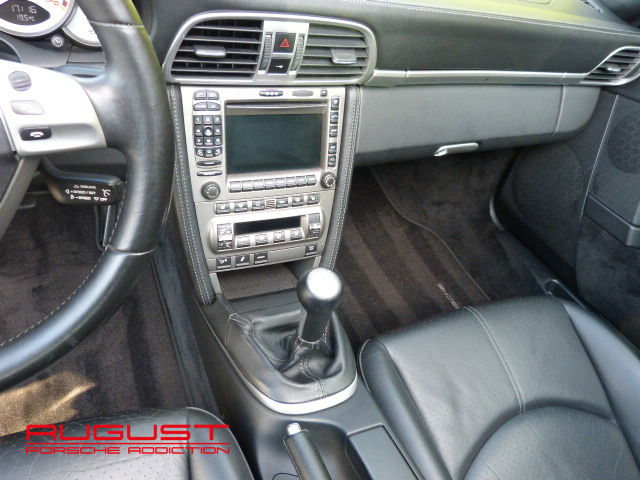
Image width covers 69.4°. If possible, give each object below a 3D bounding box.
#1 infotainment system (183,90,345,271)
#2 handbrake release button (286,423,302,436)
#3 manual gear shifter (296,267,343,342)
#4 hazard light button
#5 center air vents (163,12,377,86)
[{"bbox_3d":[-0.074,-0.083,0.638,0.213,0.246,0.050,-7,25,-22],"label":"infotainment system"},{"bbox_3d":[-0.028,0.205,0.500,0.014,0.014,0.012,-7,35,-22],"label":"handbrake release button"},{"bbox_3d":[-0.001,0.079,0.522,0.049,0.092,0.049,4,27,-2],"label":"manual gear shifter"},{"bbox_3d":[-0.041,-0.222,0.520,0.024,0.024,0.010,-8,39,-23],"label":"hazard light button"},{"bbox_3d":[-0.047,-0.215,0.532,0.260,0.077,0.040,-8,39,-23],"label":"center air vents"}]

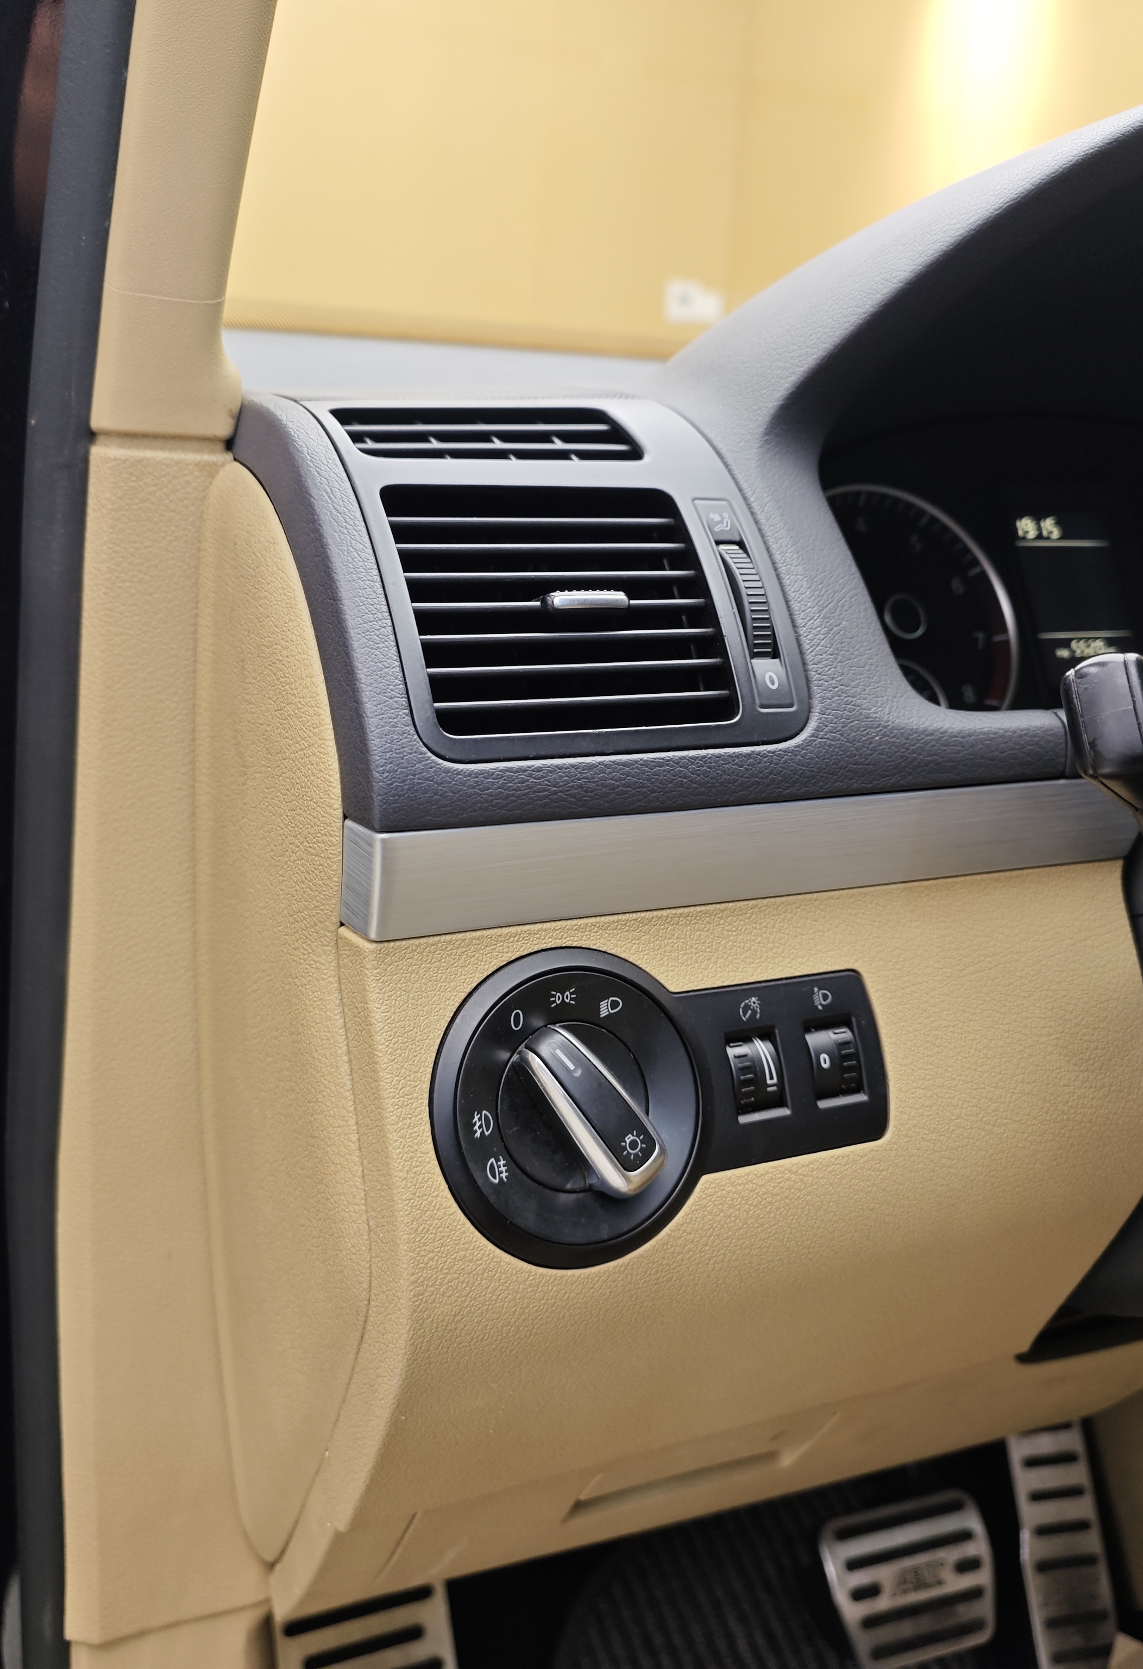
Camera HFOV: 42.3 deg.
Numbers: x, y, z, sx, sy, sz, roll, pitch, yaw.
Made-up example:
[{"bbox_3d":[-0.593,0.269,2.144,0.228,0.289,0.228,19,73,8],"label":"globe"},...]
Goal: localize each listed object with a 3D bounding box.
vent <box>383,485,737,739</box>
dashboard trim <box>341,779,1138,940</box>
[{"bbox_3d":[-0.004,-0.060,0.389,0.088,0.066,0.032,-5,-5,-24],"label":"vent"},{"bbox_3d":[0.058,0.002,0.412,0.246,0.029,0.025,-5,15,-24],"label":"dashboard trim"}]

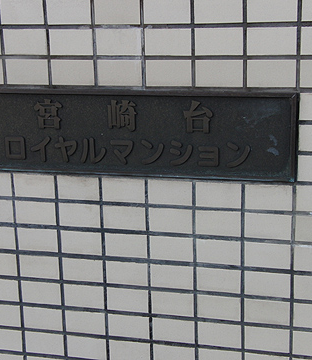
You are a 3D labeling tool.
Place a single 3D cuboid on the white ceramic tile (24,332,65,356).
[{"bbox_3d":[-0.291,0.426,2.073,0.108,0.060,0.010,2,15,14],"label":"white ceramic tile"}]

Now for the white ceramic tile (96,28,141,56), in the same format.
[{"bbox_3d":[-0.087,-0.326,1.857,0.108,0.060,0.010,2,15,14],"label":"white ceramic tile"}]

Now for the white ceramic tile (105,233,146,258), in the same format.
[{"bbox_3d":[-0.075,0.165,1.987,0.108,0.060,0.010,2,15,14],"label":"white ceramic tile"}]

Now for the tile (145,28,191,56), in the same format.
[{"bbox_3d":[0.027,-0.311,1.773,0.108,0.060,0.010,3,15,15],"label":"tile"}]

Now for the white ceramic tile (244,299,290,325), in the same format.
[{"bbox_3d":[0.266,0.314,1.893,0.108,0.060,0.010,2,15,14],"label":"white ceramic tile"}]

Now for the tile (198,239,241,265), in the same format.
[{"bbox_3d":[0.150,0.170,1.886,0.108,0.060,0.010,2,15,14],"label":"tile"}]

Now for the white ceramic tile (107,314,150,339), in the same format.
[{"bbox_3d":[-0.068,0.365,1.986,0.108,0.060,0.010,2,15,15],"label":"white ceramic tile"}]

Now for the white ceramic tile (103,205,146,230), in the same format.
[{"bbox_3d":[-0.075,0.092,1.916,0.108,0.060,0.010,2,15,15],"label":"white ceramic tile"}]

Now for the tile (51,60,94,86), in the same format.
[{"bbox_3d":[-0.195,-0.253,1.857,0.108,0.060,0.010,2,15,15],"label":"tile"}]

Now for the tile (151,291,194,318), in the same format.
[{"bbox_3d":[0.042,0.303,1.951,0.108,0.060,0.010,2,15,14],"label":"tile"}]

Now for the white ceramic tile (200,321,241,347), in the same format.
[{"bbox_3d":[0.155,0.375,1.928,0.108,0.060,0.010,2,15,15],"label":"white ceramic tile"}]

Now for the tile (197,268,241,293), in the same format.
[{"bbox_3d":[0.157,0.245,1.946,0.108,0.060,0.010,2,15,14],"label":"tile"}]

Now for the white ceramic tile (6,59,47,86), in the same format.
[{"bbox_3d":[-0.307,-0.259,1.886,0.108,0.060,0.010,2,15,15],"label":"white ceramic tile"}]

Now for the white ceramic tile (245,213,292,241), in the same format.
[{"bbox_3d":[0.260,0.106,1.840,0.108,0.060,0.010,2,15,14],"label":"white ceramic tile"}]

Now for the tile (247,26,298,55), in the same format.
[{"bbox_3d":[0.251,-0.303,1.714,0.108,0.060,0.010,3,15,15],"label":"tile"}]

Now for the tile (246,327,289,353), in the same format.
[{"bbox_3d":[0.276,0.390,1.953,0.108,0.060,0.010,2,15,14],"label":"tile"}]

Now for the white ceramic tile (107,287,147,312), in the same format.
[{"bbox_3d":[-0.070,0.299,1.980,0.108,0.060,0.010,2,15,14],"label":"white ceramic tile"}]

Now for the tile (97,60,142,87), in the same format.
[{"bbox_3d":[-0.082,-0.247,1.807,0.108,0.061,0.010,3,15,15],"label":"tile"}]

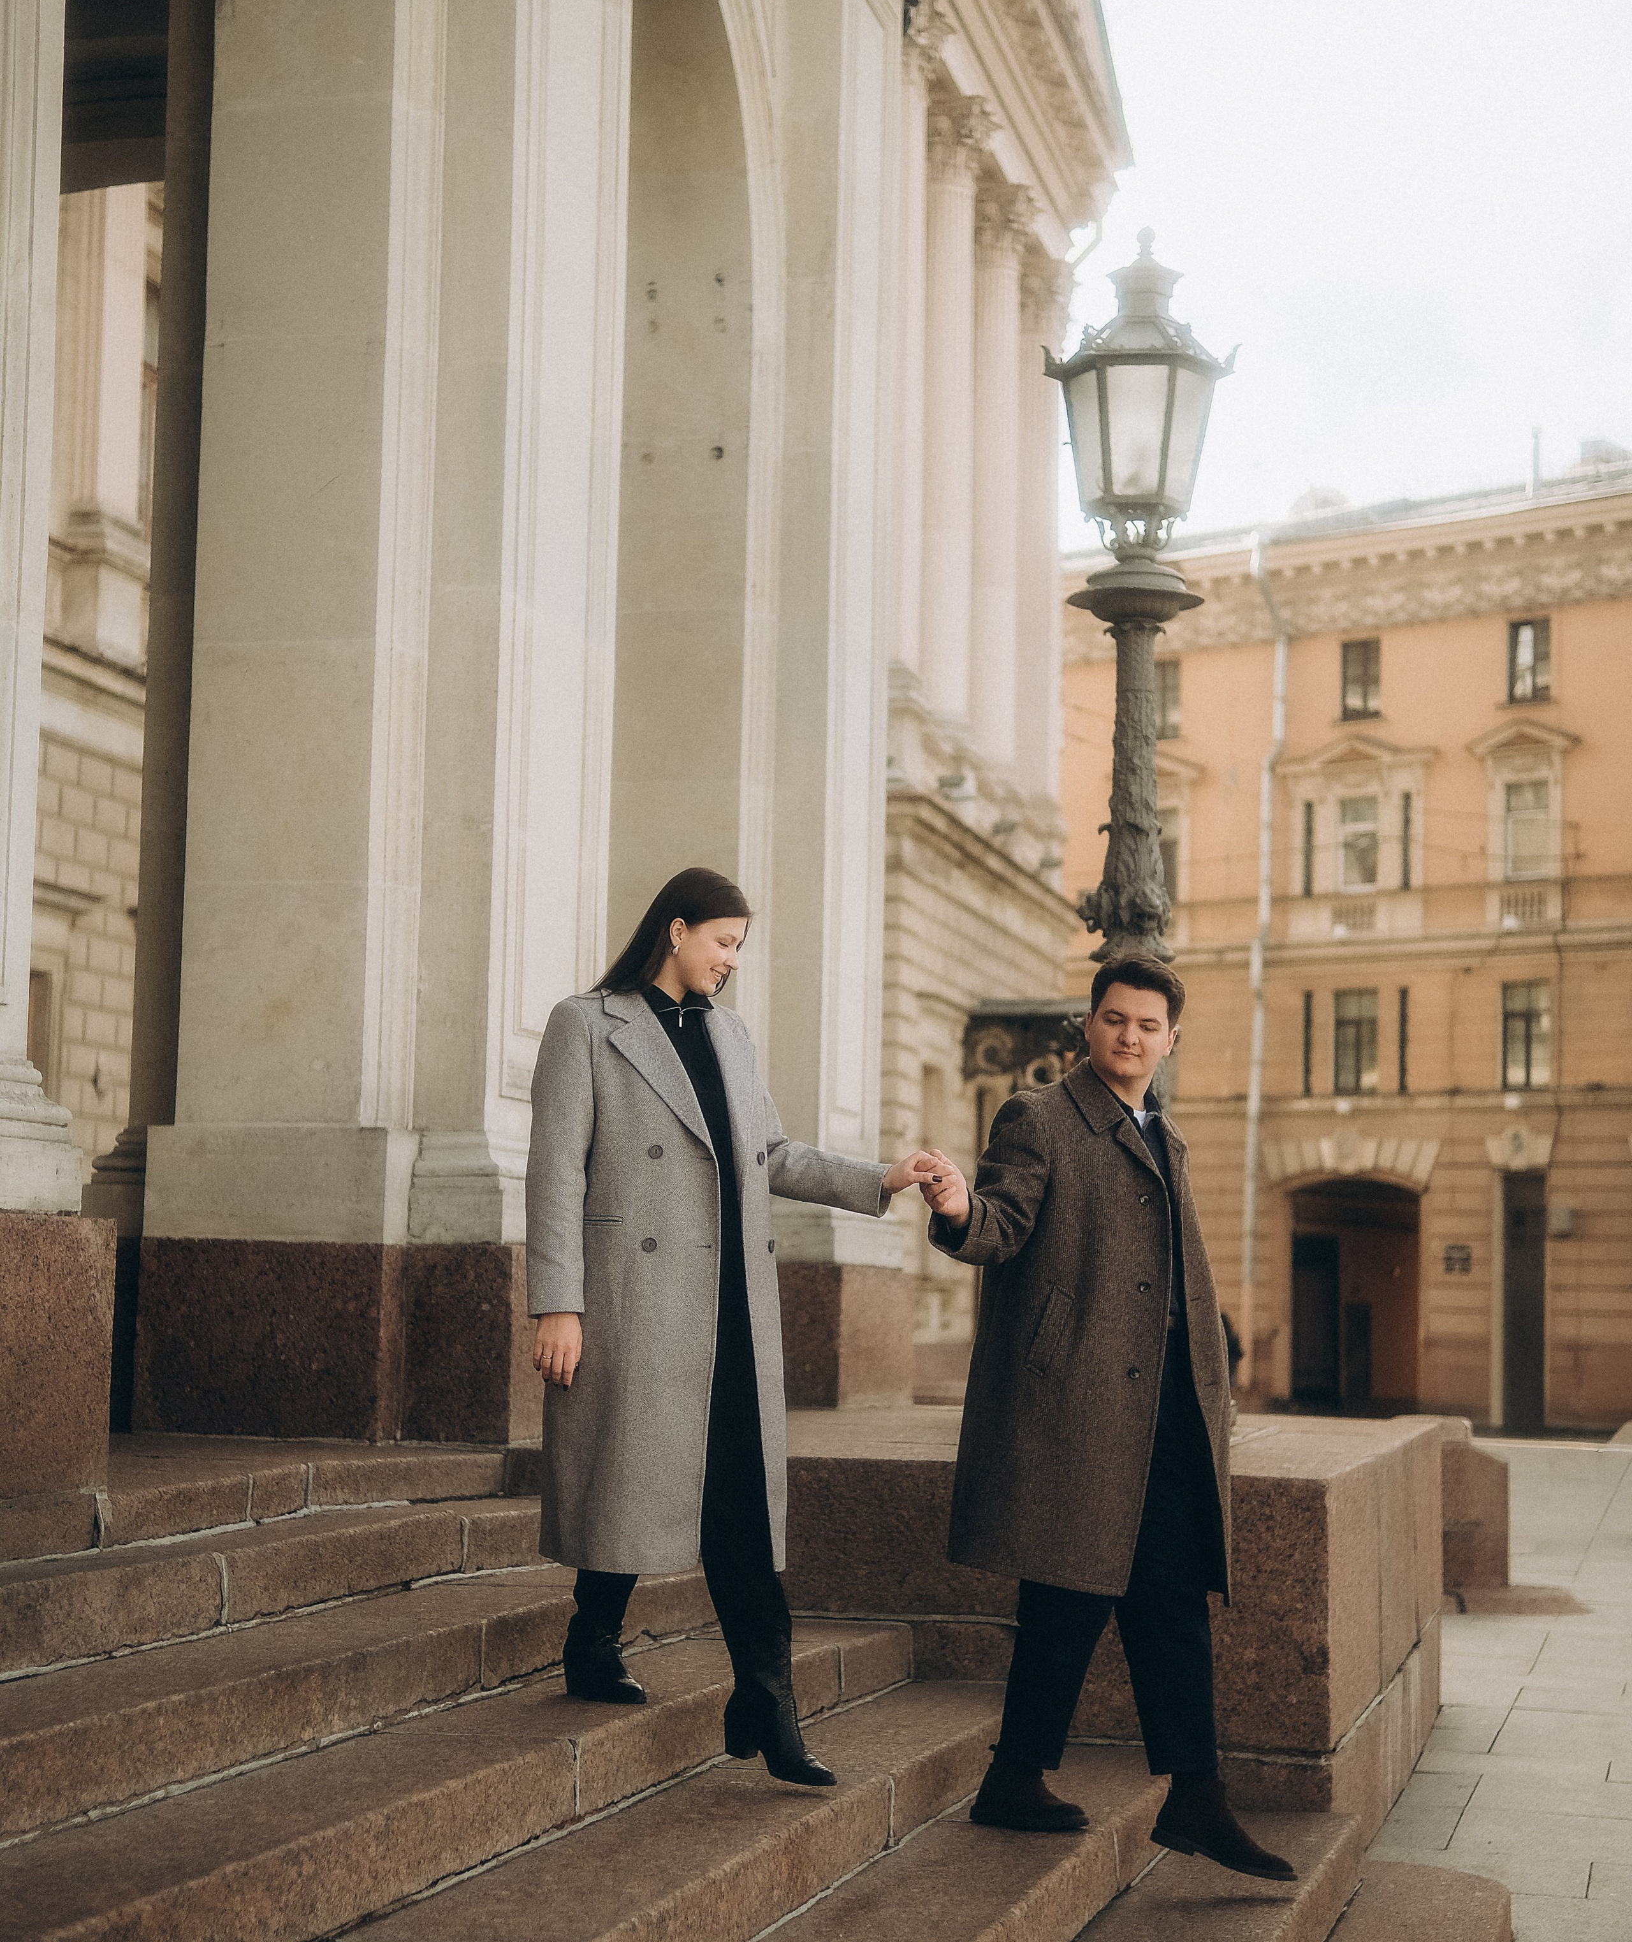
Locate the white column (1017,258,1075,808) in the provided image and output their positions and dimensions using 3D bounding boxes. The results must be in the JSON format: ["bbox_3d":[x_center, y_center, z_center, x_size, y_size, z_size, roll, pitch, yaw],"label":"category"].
[{"bbox_3d":[3.051,-6.272,48.112,1.000,7.930,1.000,0,-6,13],"label":"white column"}]

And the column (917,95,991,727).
[{"bbox_3d":[1.577,-6.920,41.975,1.000,7.930,1.000,0,-6,13],"label":"column"}]

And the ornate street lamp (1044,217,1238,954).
[{"bbox_3d":[1.145,-0.551,12.198,0.760,4.330,0.760,0,-6,13],"label":"ornate street lamp"}]

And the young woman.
[{"bbox_3d":[-0.150,0.690,6.570,0.740,1.750,0.680,6,-8,-42],"label":"young woman"}]

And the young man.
[{"bbox_3d":[0.595,0.915,6.970,0.660,1.860,0.580,-3,-7,35],"label":"young man"}]

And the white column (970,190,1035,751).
[{"bbox_3d":[2.314,-6.596,45.043,1.000,7.930,1.000,0,-6,13],"label":"white column"}]

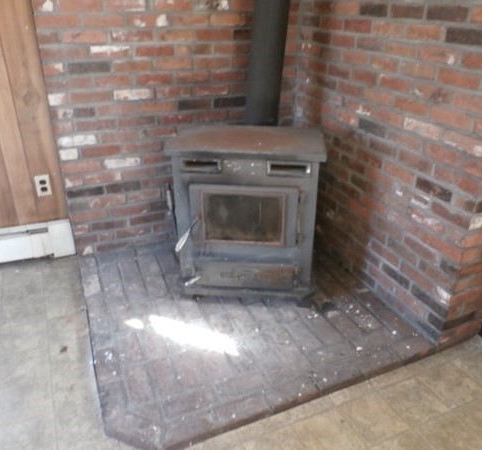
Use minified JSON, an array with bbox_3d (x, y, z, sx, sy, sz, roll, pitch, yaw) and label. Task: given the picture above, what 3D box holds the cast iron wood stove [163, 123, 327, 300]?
[{"bbox_3d":[0.029,-0.057,2.176,0.683,0.779,0.400,2,27,3],"label":"cast iron wood stove"}]

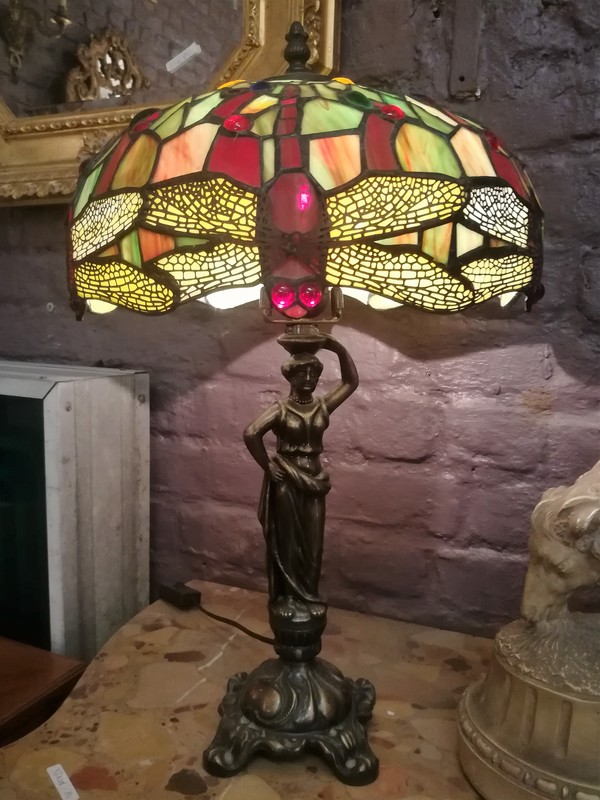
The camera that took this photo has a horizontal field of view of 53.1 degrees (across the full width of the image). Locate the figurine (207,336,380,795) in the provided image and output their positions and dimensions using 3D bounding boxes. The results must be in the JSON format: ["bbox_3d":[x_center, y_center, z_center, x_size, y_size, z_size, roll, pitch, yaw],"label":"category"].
[{"bbox_3d":[-0.003,0.123,0.557,0.153,0.383,0.150,0,8,-1],"label":"figurine"}]

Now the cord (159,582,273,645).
[{"bbox_3d":[-0.104,0.273,0.783,0.210,0.024,0.042,6,10,34],"label":"cord"}]

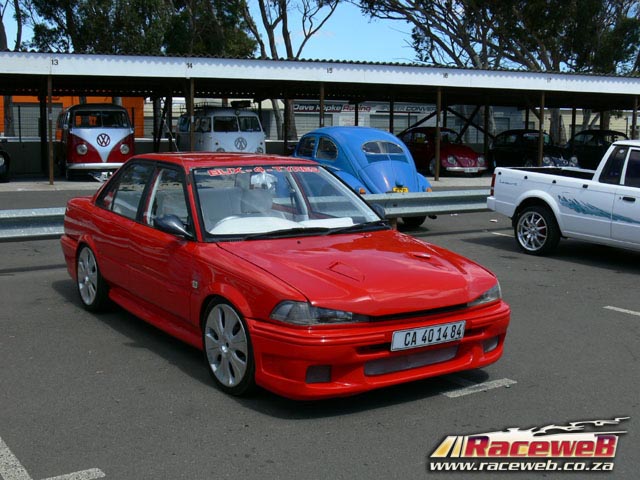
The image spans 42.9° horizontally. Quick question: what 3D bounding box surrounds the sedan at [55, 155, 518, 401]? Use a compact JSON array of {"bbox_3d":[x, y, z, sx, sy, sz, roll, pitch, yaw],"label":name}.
[{"bbox_3d":[-0.576,0.029,6.075,1.680,1.325,4.250,-4,10,-34],"label":"sedan"}]

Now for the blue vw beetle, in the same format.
[{"bbox_3d":[0.340,-1.068,13.381,1.540,1.520,4.070,-3,9,-28],"label":"blue vw beetle"}]

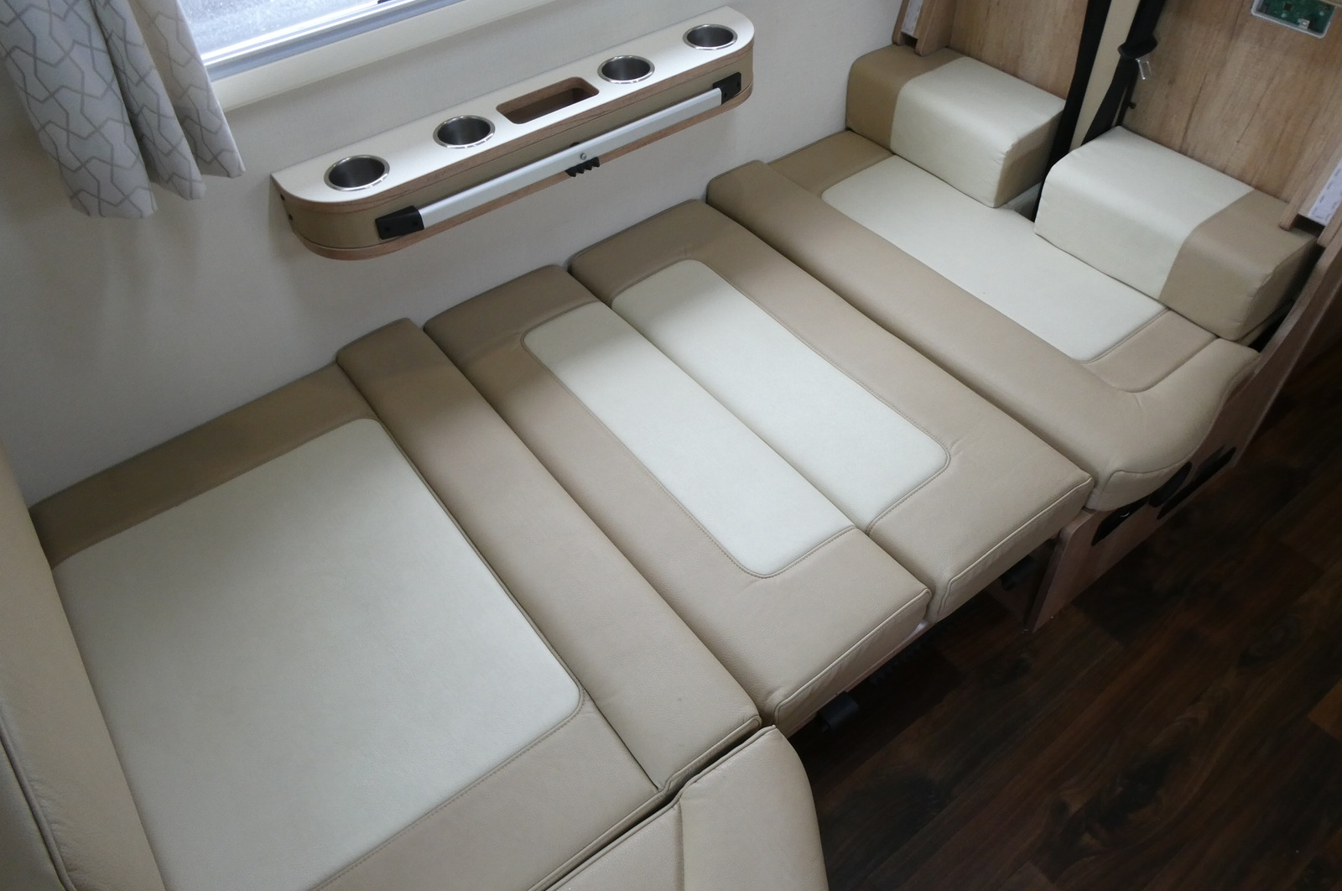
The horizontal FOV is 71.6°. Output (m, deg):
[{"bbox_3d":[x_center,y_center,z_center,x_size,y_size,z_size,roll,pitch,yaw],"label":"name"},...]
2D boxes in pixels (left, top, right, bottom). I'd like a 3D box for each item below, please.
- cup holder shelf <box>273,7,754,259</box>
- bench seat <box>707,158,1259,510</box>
[{"bbox_3d":[-0.200,-0.527,1.553,0.873,0.109,0.152,-30,53,-22],"label":"cup holder shelf"},{"bbox_3d":[0.534,-0.300,1.750,0.416,0.124,1.010,-30,53,-21],"label":"bench seat"}]

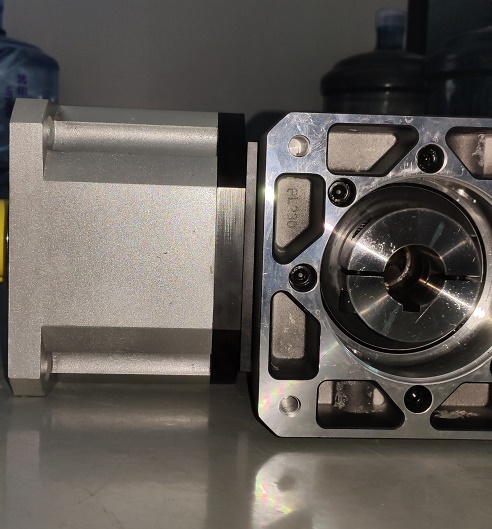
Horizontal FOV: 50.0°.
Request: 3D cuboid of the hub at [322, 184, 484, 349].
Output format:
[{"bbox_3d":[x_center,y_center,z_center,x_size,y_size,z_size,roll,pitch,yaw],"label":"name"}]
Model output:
[{"bbox_3d":[0.097,0.005,0.325,0.084,0.084,0.046,1,5,-2],"label":"hub"}]

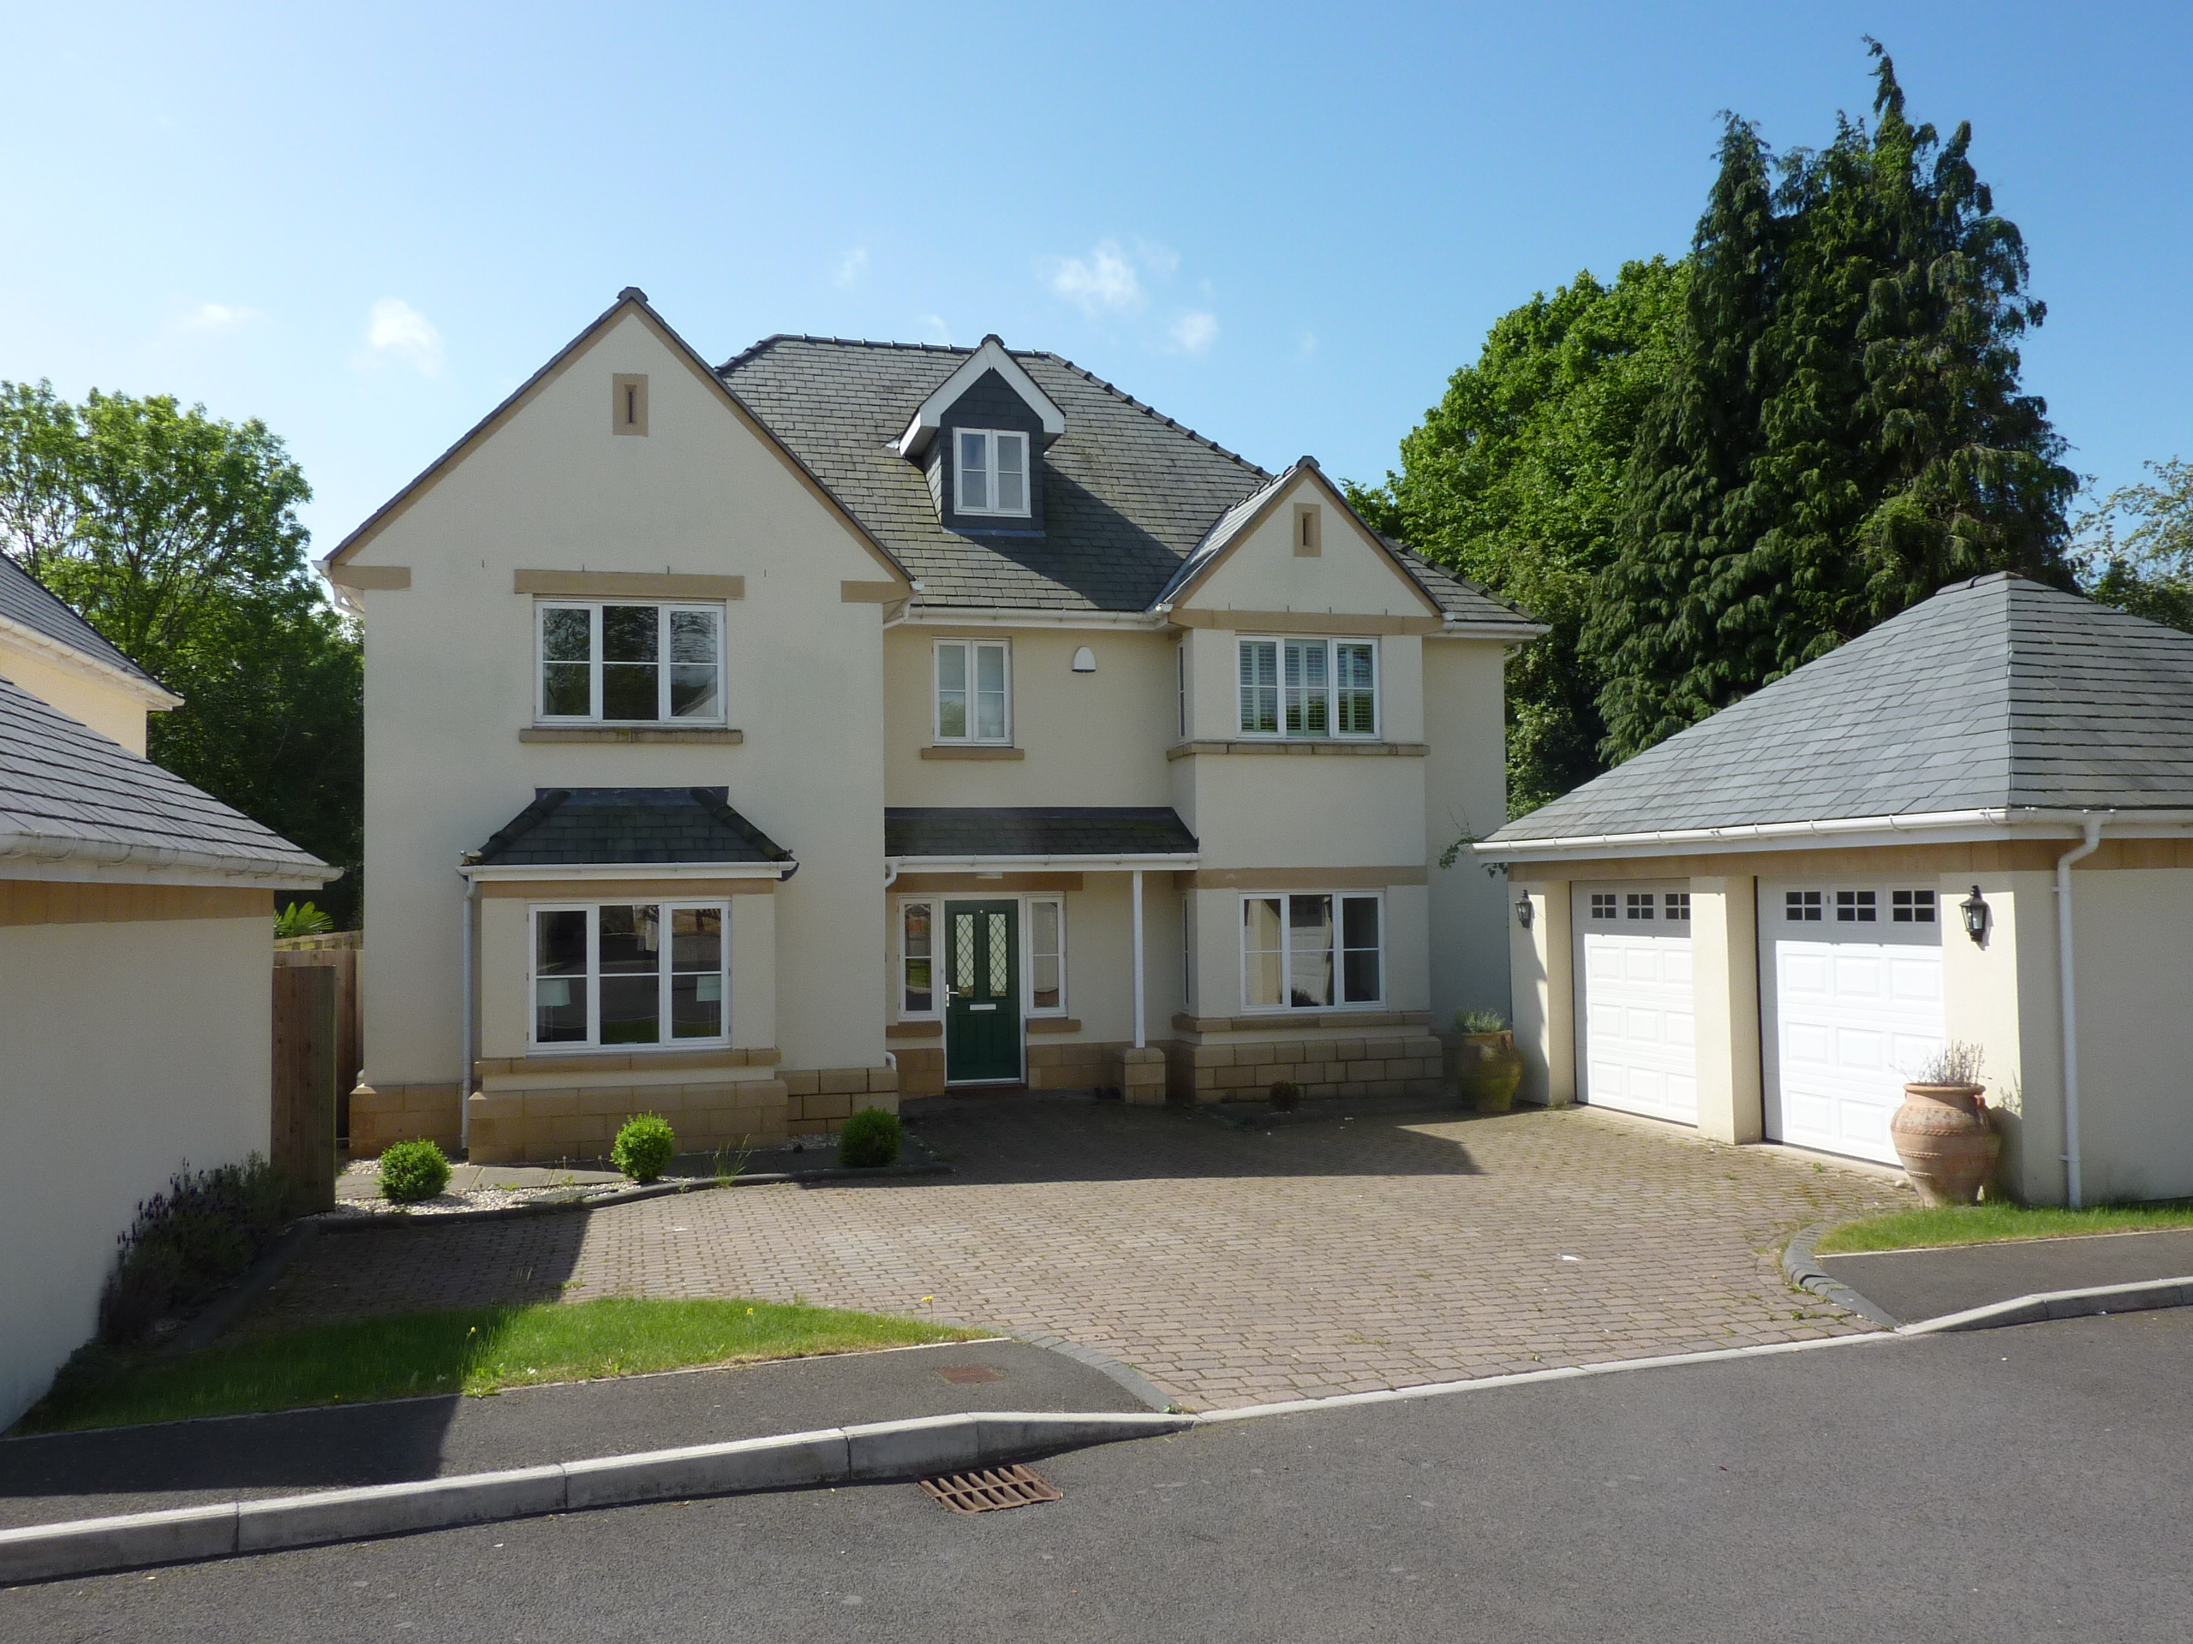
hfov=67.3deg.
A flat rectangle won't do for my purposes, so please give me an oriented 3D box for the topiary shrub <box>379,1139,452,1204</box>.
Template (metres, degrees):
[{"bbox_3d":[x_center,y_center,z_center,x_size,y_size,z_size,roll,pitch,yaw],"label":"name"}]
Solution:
[{"bbox_3d":[-5.161,2.603,12.485,0.560,0.478,0.560,0,-3,-22],"label":"topiary shrub"}]

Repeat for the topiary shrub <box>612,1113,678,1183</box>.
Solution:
[{"bbox_3d":[-3.643,2.586,13.263,0.527,0.535,0.527,0,-2,-15],"label":"topiary shrub"}]

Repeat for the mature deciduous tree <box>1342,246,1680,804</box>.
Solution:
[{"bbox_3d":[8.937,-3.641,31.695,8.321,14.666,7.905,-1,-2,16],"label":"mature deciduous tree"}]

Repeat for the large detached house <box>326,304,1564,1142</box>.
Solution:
[{"bbox_3d":[-1.854,-1.731,21.183,13.150,9.930,11.850,0,-2,-15],"label":"large detached house"}]

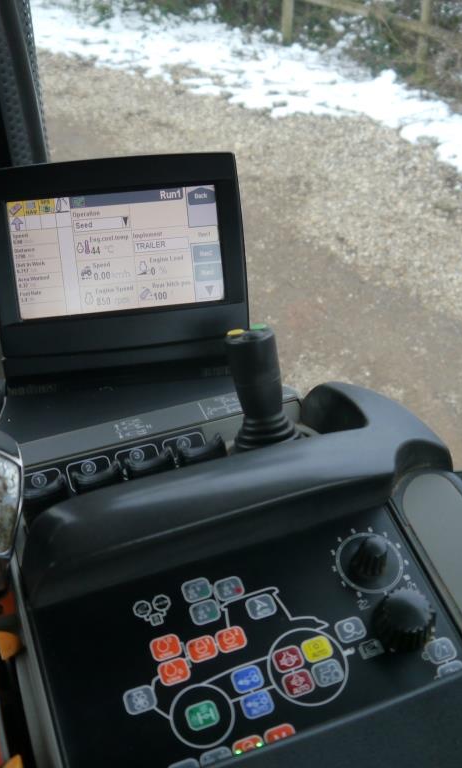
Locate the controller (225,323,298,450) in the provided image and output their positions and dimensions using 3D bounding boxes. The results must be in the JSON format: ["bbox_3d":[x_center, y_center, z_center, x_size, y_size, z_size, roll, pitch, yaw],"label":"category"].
[{"bbox_3d":[0.021,0.004,0.588,0.050,0.098,0.050,-5,29,3],"label":"controller"}]

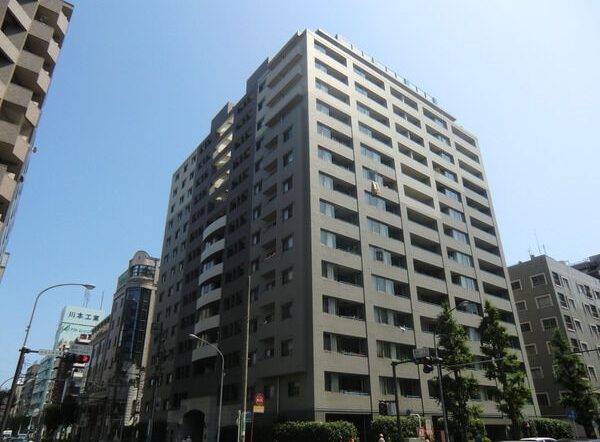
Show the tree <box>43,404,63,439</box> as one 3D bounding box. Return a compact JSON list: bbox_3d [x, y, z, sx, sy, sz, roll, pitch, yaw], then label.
[{"bbox_3d":[-40.514,32.921,68.438,3.000,4.850,3.000,18,-31,-33],"label":"tree"}]

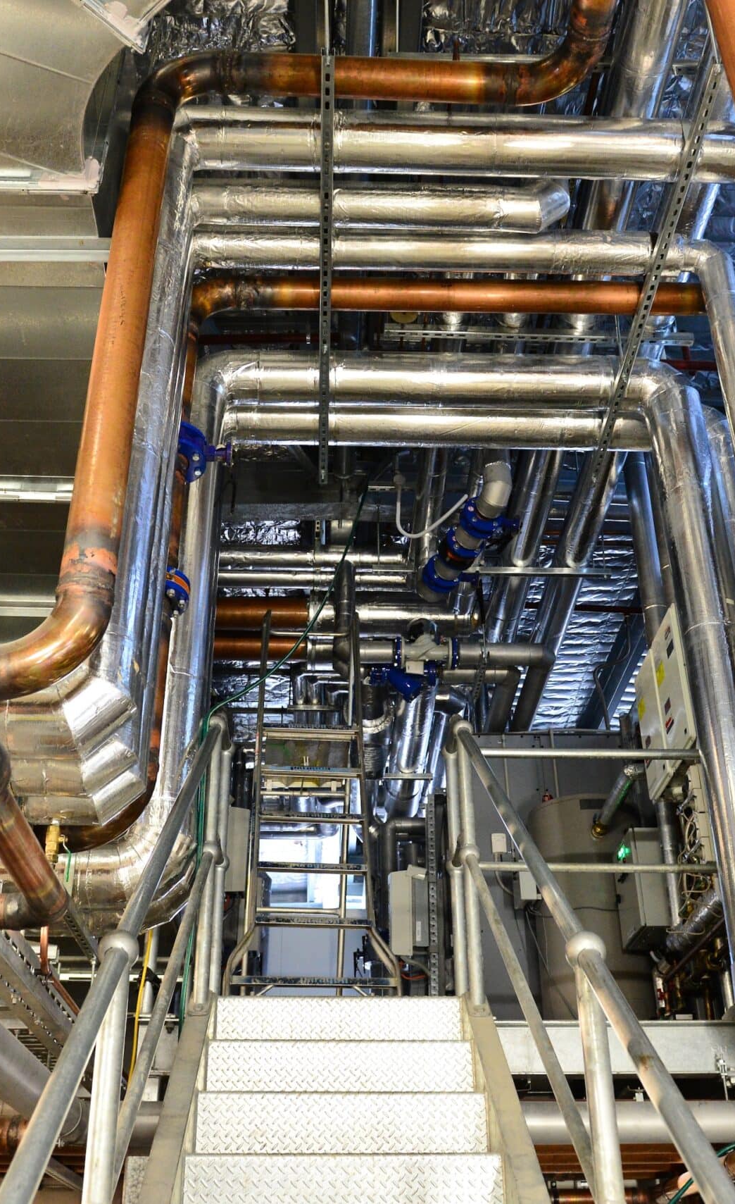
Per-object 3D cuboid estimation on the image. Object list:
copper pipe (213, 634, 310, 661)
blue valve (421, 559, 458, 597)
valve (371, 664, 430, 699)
[{"bbox_3d":[-0.721,0.317,8.150,0.680,0.150,0.150,0,-31,0],"label":"copper pipe"},{"bbox_3d":[0.447,-0.147,7.400,0.210,0.210,0.120,11,-33,-18],"label":"blue valve"},{"bbox_3d":[0.222,0.533,8.050,0.390,0.210,0.180,0,-31,0],"label":"valve"}]

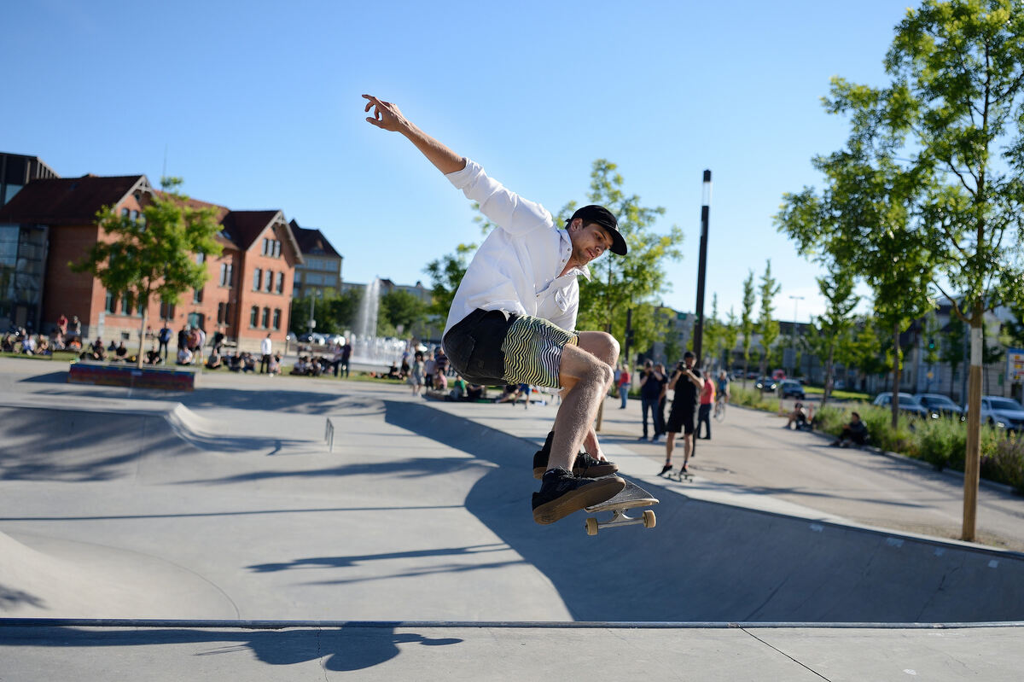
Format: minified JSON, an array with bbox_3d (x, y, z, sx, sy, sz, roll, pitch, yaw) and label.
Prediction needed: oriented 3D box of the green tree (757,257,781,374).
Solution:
[{"bbox_3d":[15.232,-0.564,54.905,1.700,8.700,1.700,4,-1,0],"label":"green tree"}]

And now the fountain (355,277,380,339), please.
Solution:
[{"bbox_3d":[-12.364,-1.975,78.000,2.200,7.000,2.200,3,-1,0],"label":"fountain"}]

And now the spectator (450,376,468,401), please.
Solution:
[{"bbox_3d":[-1.917,1.702,32.700,0.600,0.870,0.700,2,-1,34],"label":"spectator"}]

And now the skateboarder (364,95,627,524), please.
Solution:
[{"bbox_3d":[-0.056,-0.106,3.050,0.830,1.400,0.650,3,-2,23],"label":"skateboarder"}]

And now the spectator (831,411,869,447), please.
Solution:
[{"bbox_3d":[8.330,2.185,22.400,0.920,0.880,0.600,4,-2,-14],"label":"spectator"}]

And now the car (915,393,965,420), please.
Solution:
[{"bbox_3d":[21.220,3.395,45.484,1.800,1.460,4.400,4,-1,5],"label":"car"}]

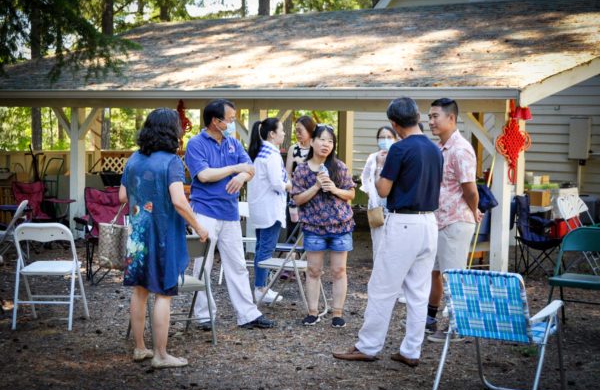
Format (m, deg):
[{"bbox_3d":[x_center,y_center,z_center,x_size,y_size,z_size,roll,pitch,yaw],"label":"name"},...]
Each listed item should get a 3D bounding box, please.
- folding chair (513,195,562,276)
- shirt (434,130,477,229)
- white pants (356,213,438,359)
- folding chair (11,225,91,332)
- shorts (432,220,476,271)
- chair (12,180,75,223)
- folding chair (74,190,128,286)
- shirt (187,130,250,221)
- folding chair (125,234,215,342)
[{"bbox_3d":[2.524,0.404,11.041,0.520,0.820,0.600,2,5,20],"label":"folding chair"},{"bbox_3d":[1.080,-0.110,7.480,0.320,0.700,0.480,-3,5,-35],"label":"shirt"},{"bbox_3d":[0.630,0.595,6.750,0.440,0.960,0.420,-2,5,-34],"label":"white pants"},{"bbox_3d":[-1.894,0.592,8.002,0.455,0.785,0.490,1,4,5],"label":"folding chair"},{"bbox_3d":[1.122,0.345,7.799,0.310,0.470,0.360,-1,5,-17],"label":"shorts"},{"bbox_3d":[-2.880,0.250,11.800,0.780,0.880,0.600,-3,6,-38],"label":"chair"},{"bbox_3d":[-1.780,0.360,9.930,0.800,0.900,0.600,-1,5,-18],"label":"folding chair"},{"bbox_3d":[-0.595,-0.142,7.670,0.500,0.690,0.320,-2,5,-25],"label":"shirt"},{"bbox_3d":[-0.910,0.659,7.495,0.470,0.760,0.520,-2,5,-33],"label":"folding chair"}]

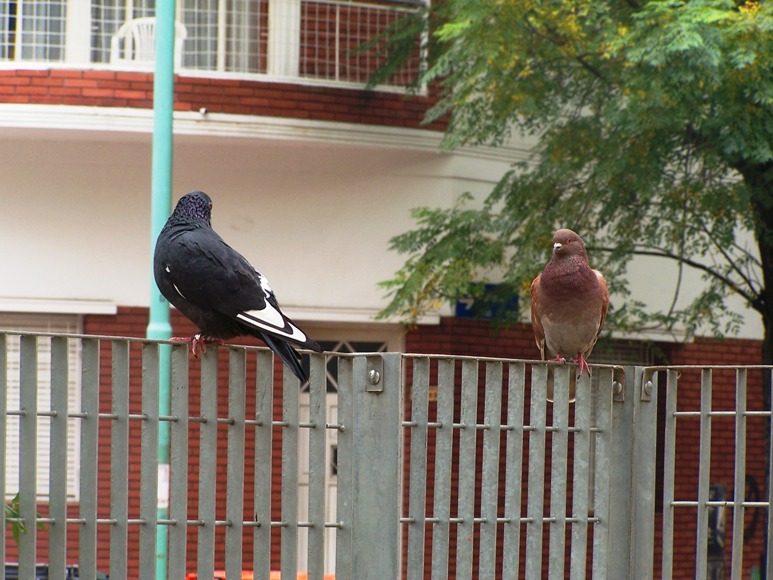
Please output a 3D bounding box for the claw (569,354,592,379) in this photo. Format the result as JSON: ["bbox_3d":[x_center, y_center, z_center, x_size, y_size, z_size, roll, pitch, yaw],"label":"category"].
[{"bbox_3d":[0.283,0.112,6.160,0.034,0.037,0.036,1,-3,-3],"label":"claw"}]

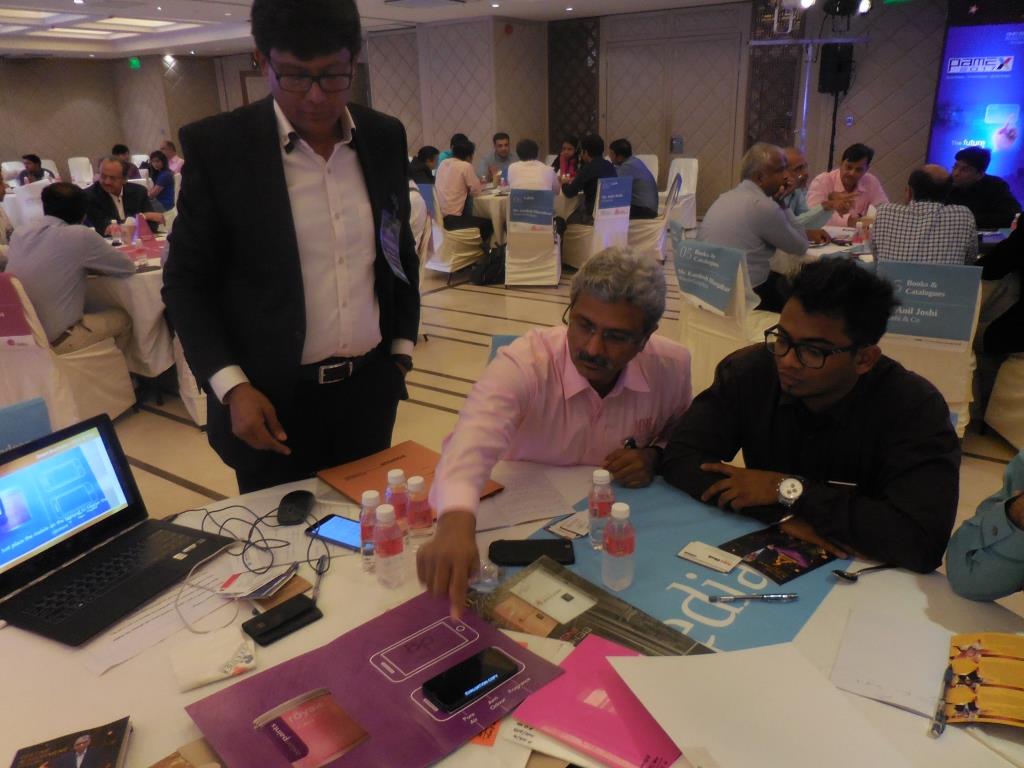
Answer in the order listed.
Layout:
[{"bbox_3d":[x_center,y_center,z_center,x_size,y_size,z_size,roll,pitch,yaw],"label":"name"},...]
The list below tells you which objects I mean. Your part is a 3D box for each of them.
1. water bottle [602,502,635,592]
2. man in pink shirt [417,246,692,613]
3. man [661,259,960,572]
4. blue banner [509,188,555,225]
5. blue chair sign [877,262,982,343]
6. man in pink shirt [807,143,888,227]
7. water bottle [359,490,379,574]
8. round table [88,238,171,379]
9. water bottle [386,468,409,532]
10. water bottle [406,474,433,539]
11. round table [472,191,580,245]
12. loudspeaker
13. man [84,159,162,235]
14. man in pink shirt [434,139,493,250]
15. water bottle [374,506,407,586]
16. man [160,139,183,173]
[{"bbox_3d":[0.182,0.273,1.250,0.053,0.149,0.053,-2,21,0],"label":"water bottle"},{"bbox_3d":[0.126,0.344,1.647,0.540,1.250,0.900,3,21,12],"label":"man in pink shirt"},{"bbox_3d":[0.642,0.330,1.593,0.560,1.220,0.740,13,25,34],"label":"man"},{"bbox_3d":[0.173,-1.532,6.400,0.370,0.300,0.040,1,25,7],"label":"blue banner"},{"bbox_3d":[1.650,-0.325,2.930,0.355,0.290,0.040,7,26,22],"label":"blue chair sign"},{"bbox_3d":[2.042,-0.827,4.542,0.520,1.240,0.780,0,21,6],"label":"man in pink shirt"},{"bbox_3d":[-0.244,0.261,1.318,0.053,0.149,0.053,-2,21,0],"label":"water bottle"},{"bbox_3d":[-2.217,-0.523,4.842,1.800,0.760,1.800,-2,21,1],"label":"round table"},{"bbox_3d":[-0.210,0.235,1.385,0.053,0.149,0.053,-2,21,0],"label":"water bottle"},{"bbox_3d":[-0.162,0.235,1.307,0.052,0.150,0.052,-2,20,0],"label":"water bottle"},{"bbox_3d":[0.371,-1.614,7.538,1.680,0.760,1.680,-2,21,0],"label":"round table"},{"bbox_3d":[3.549,-3.461,8.100,0.300,0.500,0.280,17,28,42],"label":"loudspeaker"},{"bbox_3d":[-2.693,-0.897,5.179,0.560,1.250,0.800,-12,23,-25],"label":"man"},{"bbox_3d":[-0.410,-1.651,7.002,0.760,1.250,0.500,-19,27,-38],"label":"man in pink shirt"},{"bbox_3d":[-0.199,0.269,1.219,0.052,0.150,0.052,-2,20,0],"label":"water bottle"},{"bbox_3d":[-4.579,-2.521,9.683,0.750,1.230,0.500,-8,21,-16],"label":"man"}]

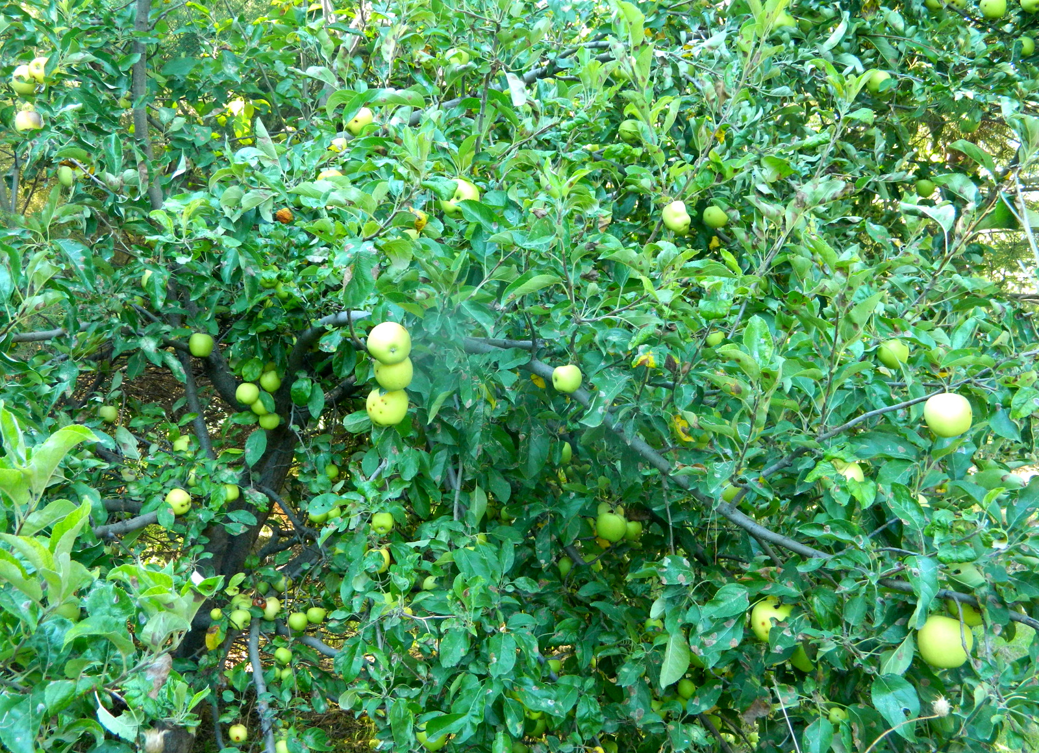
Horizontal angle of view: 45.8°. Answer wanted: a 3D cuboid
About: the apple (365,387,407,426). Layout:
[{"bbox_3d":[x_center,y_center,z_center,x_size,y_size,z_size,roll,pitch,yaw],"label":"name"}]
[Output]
[{"bbox_3d":[-0.202,0.045,1.880,0.064,0.059,0.064,0,8,0],"label":"apple"}]

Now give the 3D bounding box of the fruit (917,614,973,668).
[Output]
[{"bbox_3d":[0.518,0.323,1.500,0.067,0.064,0.067,0,8,0],"label":"fruit"}]

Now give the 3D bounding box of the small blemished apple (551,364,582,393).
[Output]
[{"bbox_3d":[0.093,0.004,2.420,0.059,0.057,0.059,0,8,0],"label":"small blemished apple"}]

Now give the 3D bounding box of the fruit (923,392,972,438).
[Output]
[{"bbox_3d":[0.589,0.052,1.690,0.066,0.061,0.066,0,8,0],"label":"fruit"}]

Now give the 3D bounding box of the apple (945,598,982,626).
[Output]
[{"bbox_3d":[0.690,0.355,1.900,0.061,0.057,0.061,0,8,0],"label":"apple"}]

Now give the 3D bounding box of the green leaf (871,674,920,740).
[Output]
[{"bbox_3d":[0.449,0.396,1.470,0.055,0.092,0.020,-30,-22,-3],"label":"green leaf"}]

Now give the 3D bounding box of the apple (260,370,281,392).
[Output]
[{"bbox_3d":[-0.657,0.013,3.250,0.057,0.056,0.057,0,8,0],"label":"apple"}]

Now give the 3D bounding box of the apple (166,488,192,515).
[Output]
[{"bbox_3d":[-0.775,0.284,2.800,0.060,0.059,0.060,0,8,0],"label":"apple"}]

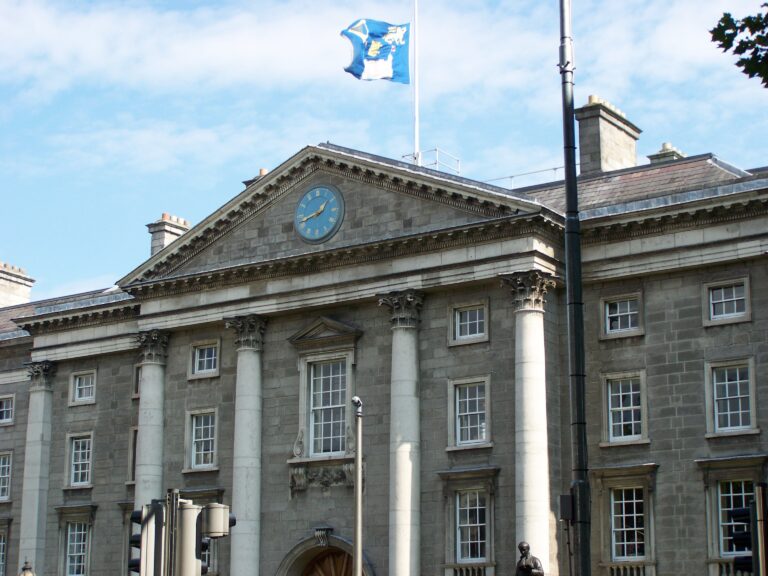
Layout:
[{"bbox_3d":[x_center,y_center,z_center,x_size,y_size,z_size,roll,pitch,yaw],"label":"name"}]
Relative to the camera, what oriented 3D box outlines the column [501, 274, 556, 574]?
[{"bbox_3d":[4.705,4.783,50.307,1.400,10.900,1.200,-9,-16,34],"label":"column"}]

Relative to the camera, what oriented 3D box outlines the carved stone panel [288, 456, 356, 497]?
[{"bbox_3d":[-2.109,6.788,54.974,3.300,1.220,0.380,-9,-16,34],"label":"carved stone panel"}]

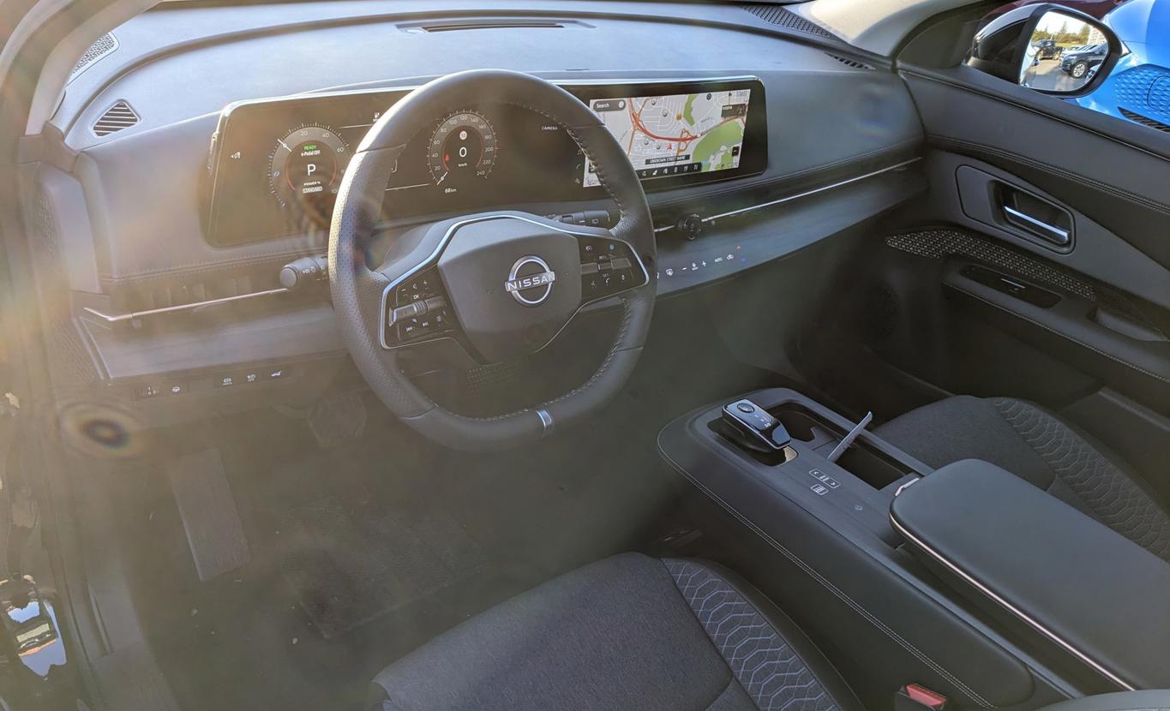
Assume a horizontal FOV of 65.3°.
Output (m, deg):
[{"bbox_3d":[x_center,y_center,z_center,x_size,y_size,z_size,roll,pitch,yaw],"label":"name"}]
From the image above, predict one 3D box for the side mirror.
[{"bbox_3d":[0.870,-0.587,1.726,0.238,0.162,0.162,-7,34,-25],"label":"side mirror"}]

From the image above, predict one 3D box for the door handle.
[{"bbox_3d":[0.779,-0.230,1.575,0.030,0.030,0.116,-17,40,-37],"label":"door handle"}]

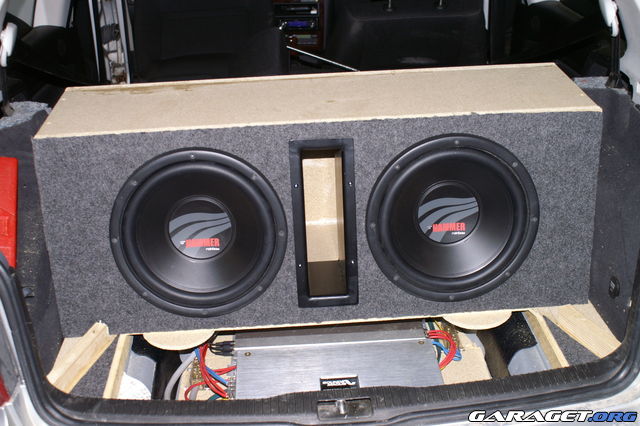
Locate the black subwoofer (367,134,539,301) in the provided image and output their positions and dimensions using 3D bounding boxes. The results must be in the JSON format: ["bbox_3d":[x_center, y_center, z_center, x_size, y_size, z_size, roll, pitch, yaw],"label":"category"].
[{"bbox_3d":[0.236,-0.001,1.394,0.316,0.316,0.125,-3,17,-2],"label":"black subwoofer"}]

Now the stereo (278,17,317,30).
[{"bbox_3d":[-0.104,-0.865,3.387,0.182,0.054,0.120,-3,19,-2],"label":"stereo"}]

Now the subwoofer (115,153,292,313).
[{"bbox_3d":[-0.216,0.025,1.375,0.316,0.316,0.125,-3,17,-2],"label":"subwoofer"}]

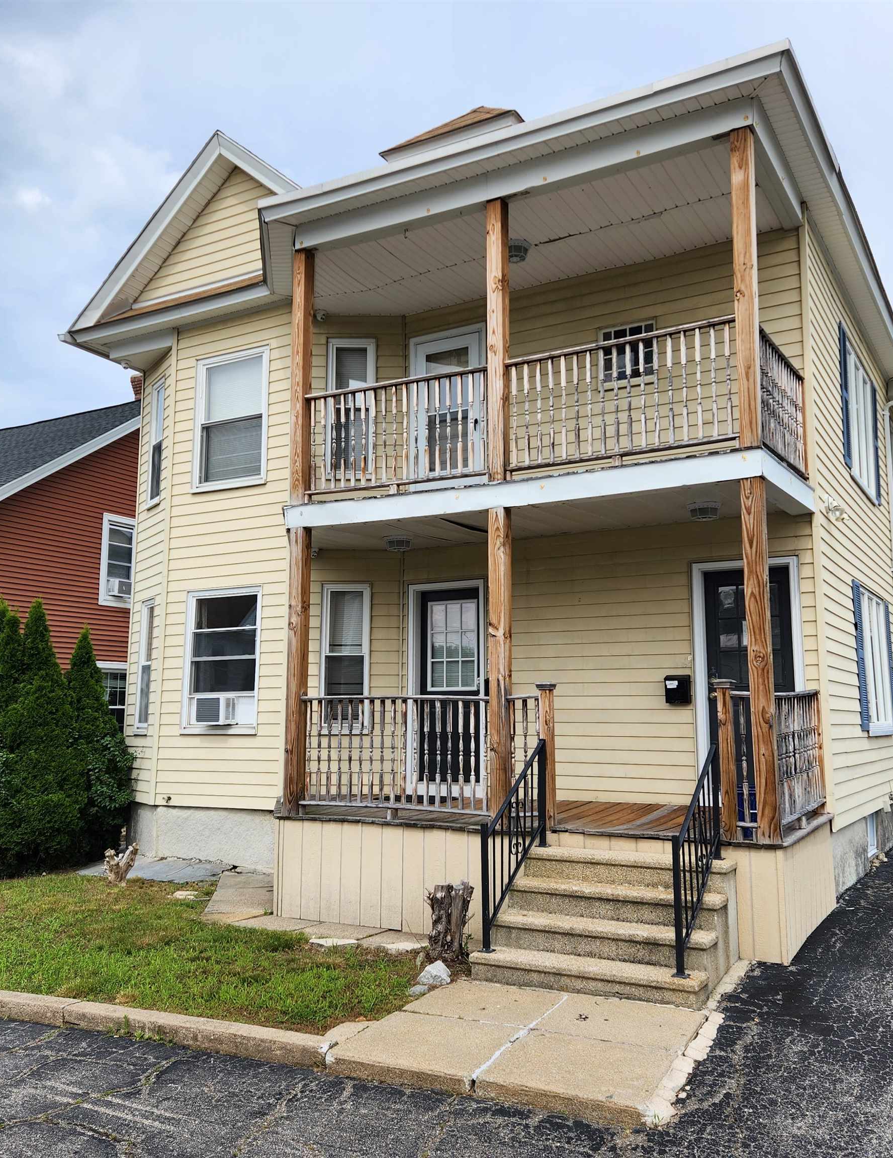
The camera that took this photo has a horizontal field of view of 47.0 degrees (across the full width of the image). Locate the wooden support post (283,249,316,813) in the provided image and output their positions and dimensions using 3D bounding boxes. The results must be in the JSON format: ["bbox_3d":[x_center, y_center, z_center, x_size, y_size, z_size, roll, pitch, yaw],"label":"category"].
[{"bbox_3d":[-1.361,-0.498,9.536,0.143,5.271,0.143,-4,-9,30],"label":"wooden support post"}]

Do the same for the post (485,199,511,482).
[{"bbox_3d":[0.439,-2.004,8.684,0.143,2.467,0.143,-4,-9,30],"label":"post"}]

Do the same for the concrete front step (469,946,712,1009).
[{"bbox_3d":[0.909,2.562,6.645,1.544,0.172,0.336,-4,-9,30],"label":"concrete front step"}]

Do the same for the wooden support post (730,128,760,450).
[{"bbox_3d":[2.240,-2.155,7.643,0.143,2.467,0.143,-4,-9,30],"label":"wooden support post"}]

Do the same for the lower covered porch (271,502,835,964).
[{"bbox_3d":[0.855,1.143,8.954,4.409,3.497,1.913,-4,-9,30],"label":"lower covered porch"}]

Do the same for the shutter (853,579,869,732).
[{"bbox_3d":[4.200,0.783,10.379,0.040,1.490,0.360,-4,-9,30],"label":"shutter"}]

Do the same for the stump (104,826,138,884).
[{"bbox_3d":[-3.238,2.742,10.223,0.320,0.570,0.290,-4,-9,30],"label":"stump"}]

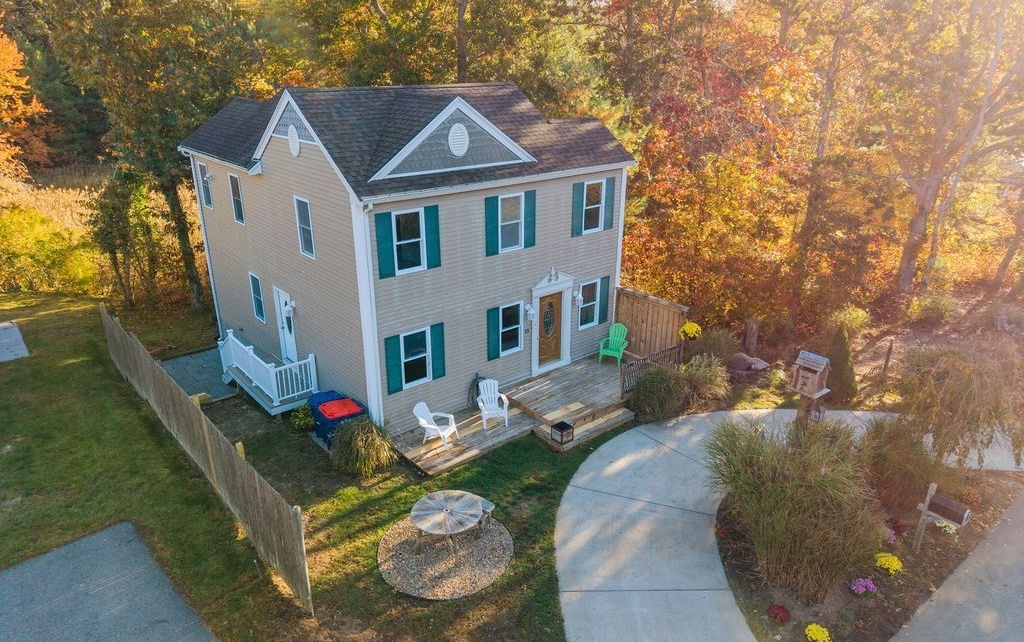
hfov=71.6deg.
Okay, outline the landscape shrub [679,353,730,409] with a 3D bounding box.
[{"bbox_3d":[5.006,1.509,18.458,1.300,1.320,1.300,0,21,0],"label":"landscape shrub"}]

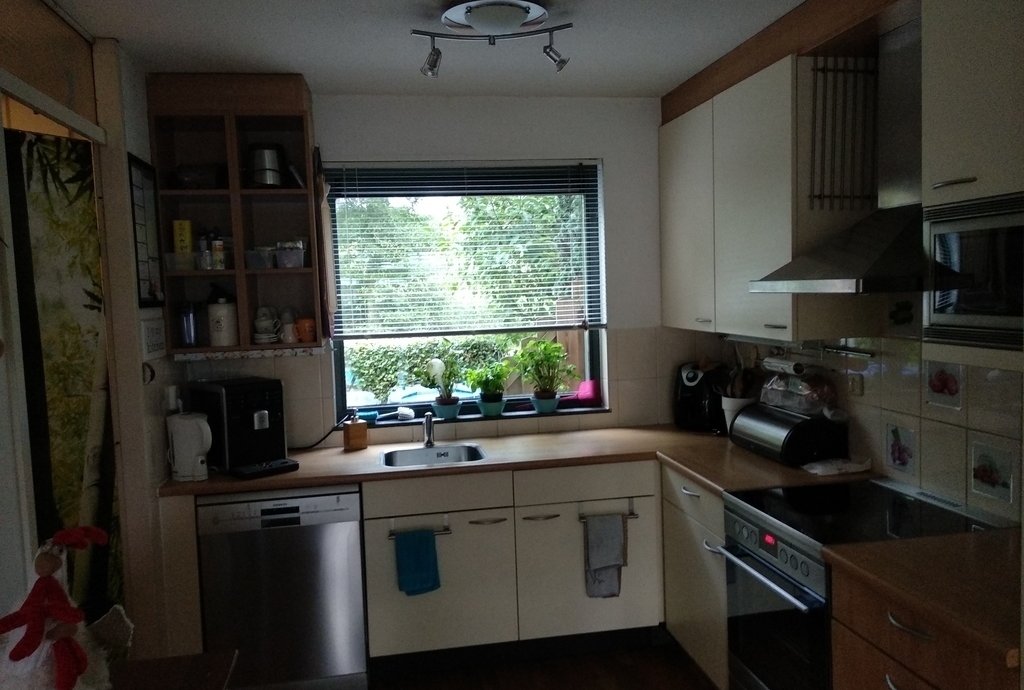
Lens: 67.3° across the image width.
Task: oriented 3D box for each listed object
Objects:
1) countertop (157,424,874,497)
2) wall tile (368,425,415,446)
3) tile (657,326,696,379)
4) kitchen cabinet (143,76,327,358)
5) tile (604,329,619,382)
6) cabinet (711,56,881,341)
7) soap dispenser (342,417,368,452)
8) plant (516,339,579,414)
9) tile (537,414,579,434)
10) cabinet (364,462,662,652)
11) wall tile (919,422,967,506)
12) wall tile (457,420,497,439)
[{"bbox_3d":[-0.049,0.495,3.053,2.545,0.038,1.135,-3,5,-10],"label":"countertop"},{"bbox_3d":[-0.551,0.410,3.527,0.199,0.084,0.011,-3,5,-10],"label":"wall tile"},{"bbox_3d":[0.800,0.031,3.754,0.199,0.247,0.010,-3,4,-9],"label":"tile"},{"bbox_3d":[-1.122,-0.528,3.215,0.594,1.084,0.338,-3,4,-9],"label":"kitchen cabinet"},{"bbox_3d":[0.487,0.052,3.787,0.065,0.254,0.012,-2,4,-10],"label":"tile"},{"bbox_3d":[1.075,-0.521,2.933,0.357,0.965,0.614,-2,4,-10],"label":"cabinet"},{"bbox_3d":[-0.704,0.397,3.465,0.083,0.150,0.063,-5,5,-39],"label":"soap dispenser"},{"bbox_3d":[0.176,0.157,3.792,0.312,0.355,0.260,-2,4,-10],"label":"plant"},{"bbox_3d":[0.231,0.387,3.763,0.200,0.075,0.012,-2,4,-10],"label":"tile"},{"bbox_3d":[-0.024,0.842,3.398,1.216,0.714,0.547,-3,5,-10],"label":"cabinet"},{"bbox_3d":[1.387,0.368,2.464,0.012,0.229,0.200,-2,4,-10],"label":"wall tile"},{"bbox_3d":[-0.161,0.393,3.596,0.199,0.084,0.011,-3,5,-10],"label":"wall tile"}]

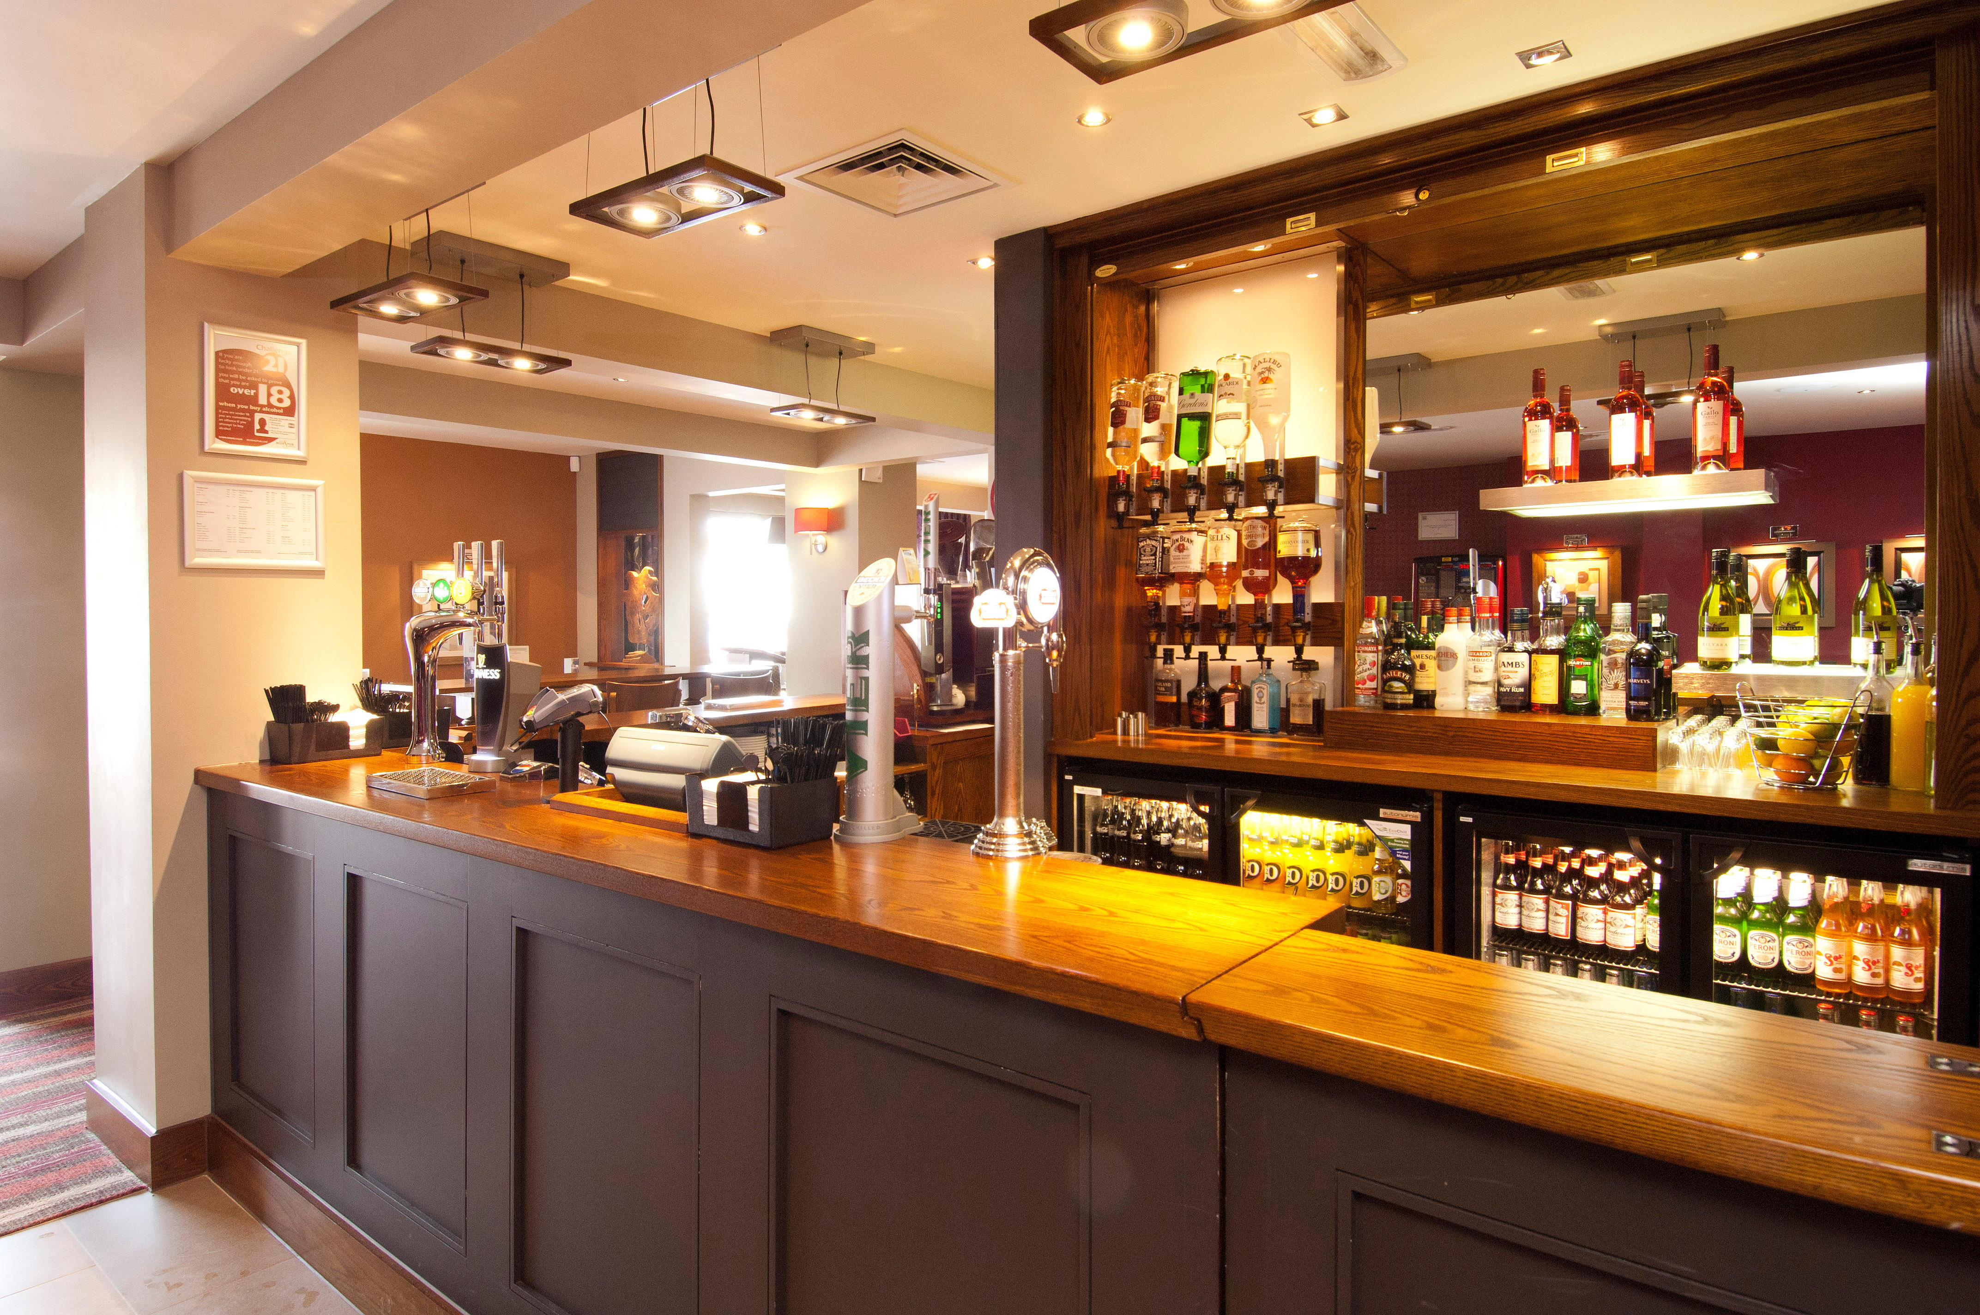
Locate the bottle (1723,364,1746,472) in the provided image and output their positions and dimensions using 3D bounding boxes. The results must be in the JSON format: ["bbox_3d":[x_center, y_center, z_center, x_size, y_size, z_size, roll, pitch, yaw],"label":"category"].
[{"bbox_3d":[1.896,-0.592,2.680,0.075,0.306,0.075,1,3,39],"label":"bottle"}]

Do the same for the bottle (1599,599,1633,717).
[{"bbox_3d":[1.605,0.004,2.673,0.079,0.294,0.079,1,3,39],"label":"bottle"}]

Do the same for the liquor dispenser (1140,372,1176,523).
[{"bbox_3d":[0.513,-0.639,3.183,0.100,0.462,0.110,0,1,0],"label":"liquor dispenser"}]

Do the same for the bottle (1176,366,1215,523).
[{"bbox_3d":[0.642,-0.671,3.270,0.103,0.480,0.083,4,3,39],"label":"bottle"}]

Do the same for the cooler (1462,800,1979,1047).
[{"bbox_3d":[1.625,0.792,2.425,0.905,0.880,0.520,1,1,37],"label":"cooler"}]

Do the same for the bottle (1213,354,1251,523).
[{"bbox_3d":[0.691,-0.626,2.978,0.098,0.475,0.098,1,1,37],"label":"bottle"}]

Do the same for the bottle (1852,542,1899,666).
[{"bbox_3d":[1.960,-0.108,2.312,0.083,0.285,0.083,1,3,39],"label":"bottle"}]

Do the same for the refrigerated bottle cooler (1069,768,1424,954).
[{"bbox_3d":[0.790,0.787,2.970,1.000,0.890,0.520,1,2,37],"label":"refrigerated bottle cooler"}]

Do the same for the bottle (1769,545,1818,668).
[{"bbox_3d":[1.850,-0.116,2.400,0.084,0.282,0.084,1,3,39],"label":"bottle"}]

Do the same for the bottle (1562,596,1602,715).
[{"bbox_3d":[1.518,-0.001,2.673,0.079,0.302,0.079,1,1,37],"label":"bottle"}]

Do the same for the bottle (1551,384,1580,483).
[{"bbox_3d":[1.584,-0.601,2.871,0.073,0.294,0.073,1,1,37],"label":"bottle"}]

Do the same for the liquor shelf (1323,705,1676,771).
[{"bbox_3d":[1.338,0.206,2.784,0.800,0.108,0.270,1,2,37],"label":"liquor shelf"}]

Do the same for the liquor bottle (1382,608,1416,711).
[{"bbox_3d":[1.129,0.009,2.883,0.085,0.278,0.082,1,1,37],"label":"liquor bottle"}]

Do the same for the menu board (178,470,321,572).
[{"bbox_3d":[-1.964,-0.364,2.805,0.020,0.242,0.330,1,2,39],"label":"menu board"}]

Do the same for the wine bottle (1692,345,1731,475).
[{"bbox_3d":[1.708,-0.585,2.469,0.074,0.298,0.074,1,2,37],"label":"wine bottle"}]

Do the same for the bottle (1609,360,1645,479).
[{"bbox_3d":[1.606,-0.597,2.633,0.074,0.296,0.074,1,2,37],"label":"bottle"}]

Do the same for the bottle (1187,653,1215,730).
[{"bbox_3d":[0.690,0.114,3.410,0.086,0.253,0.080,1,3,30],"label":"bottle"}]

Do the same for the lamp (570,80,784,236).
[{"bbox_3d":[-0.673,-1.104,2.248,0.440,0.250,0.200,1,1,34],"label":"lamp"}]

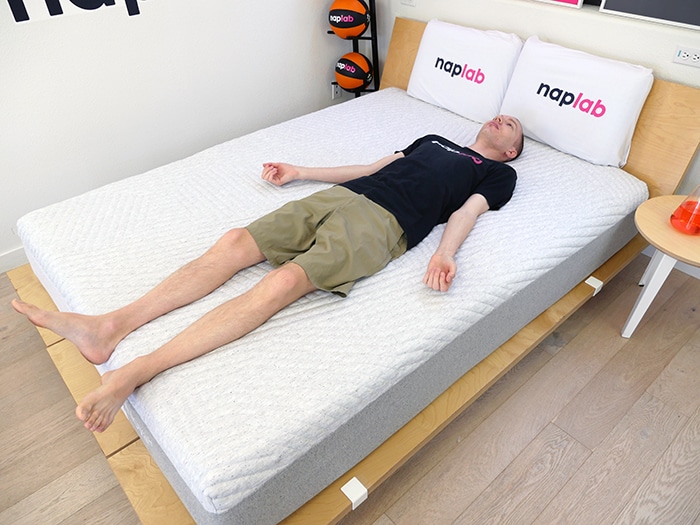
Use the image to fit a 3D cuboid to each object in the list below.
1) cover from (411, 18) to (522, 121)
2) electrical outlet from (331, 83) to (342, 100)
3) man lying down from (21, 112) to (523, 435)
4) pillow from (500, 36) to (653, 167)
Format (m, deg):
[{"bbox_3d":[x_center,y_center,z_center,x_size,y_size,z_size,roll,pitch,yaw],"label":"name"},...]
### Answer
[{"bbox_3d":[0.585,-0.993,2.513,0.140,0.415,0.575,-15,38,-41],"label":"cover"},{"bbox_3d":[-0.082,-1.112,3.137,0.075,0.117,0.012,-28,46,-31],"label":"electrical outlet"},{"bbox_3d":[-0.035,-0.193,1.670,1.900,0.245,0.940,-29,46,-31],"label":"man lying down"},{"bbox_3d":[0.999,-0.711,2.155,0.140,0.415,0.575,-15,38,-41],"label":"pillow"}]

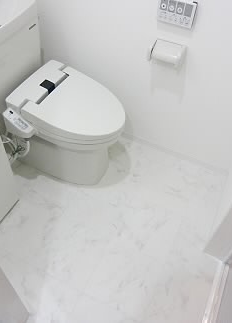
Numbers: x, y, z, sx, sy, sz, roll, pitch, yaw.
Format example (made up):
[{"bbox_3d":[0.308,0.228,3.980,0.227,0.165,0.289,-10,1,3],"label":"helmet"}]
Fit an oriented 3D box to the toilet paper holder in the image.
[{"bbox_3d":[0.240,-0.503,1.403,0.160,0.085,0.090,21,51,14],"label":"toilet paper holder"}]

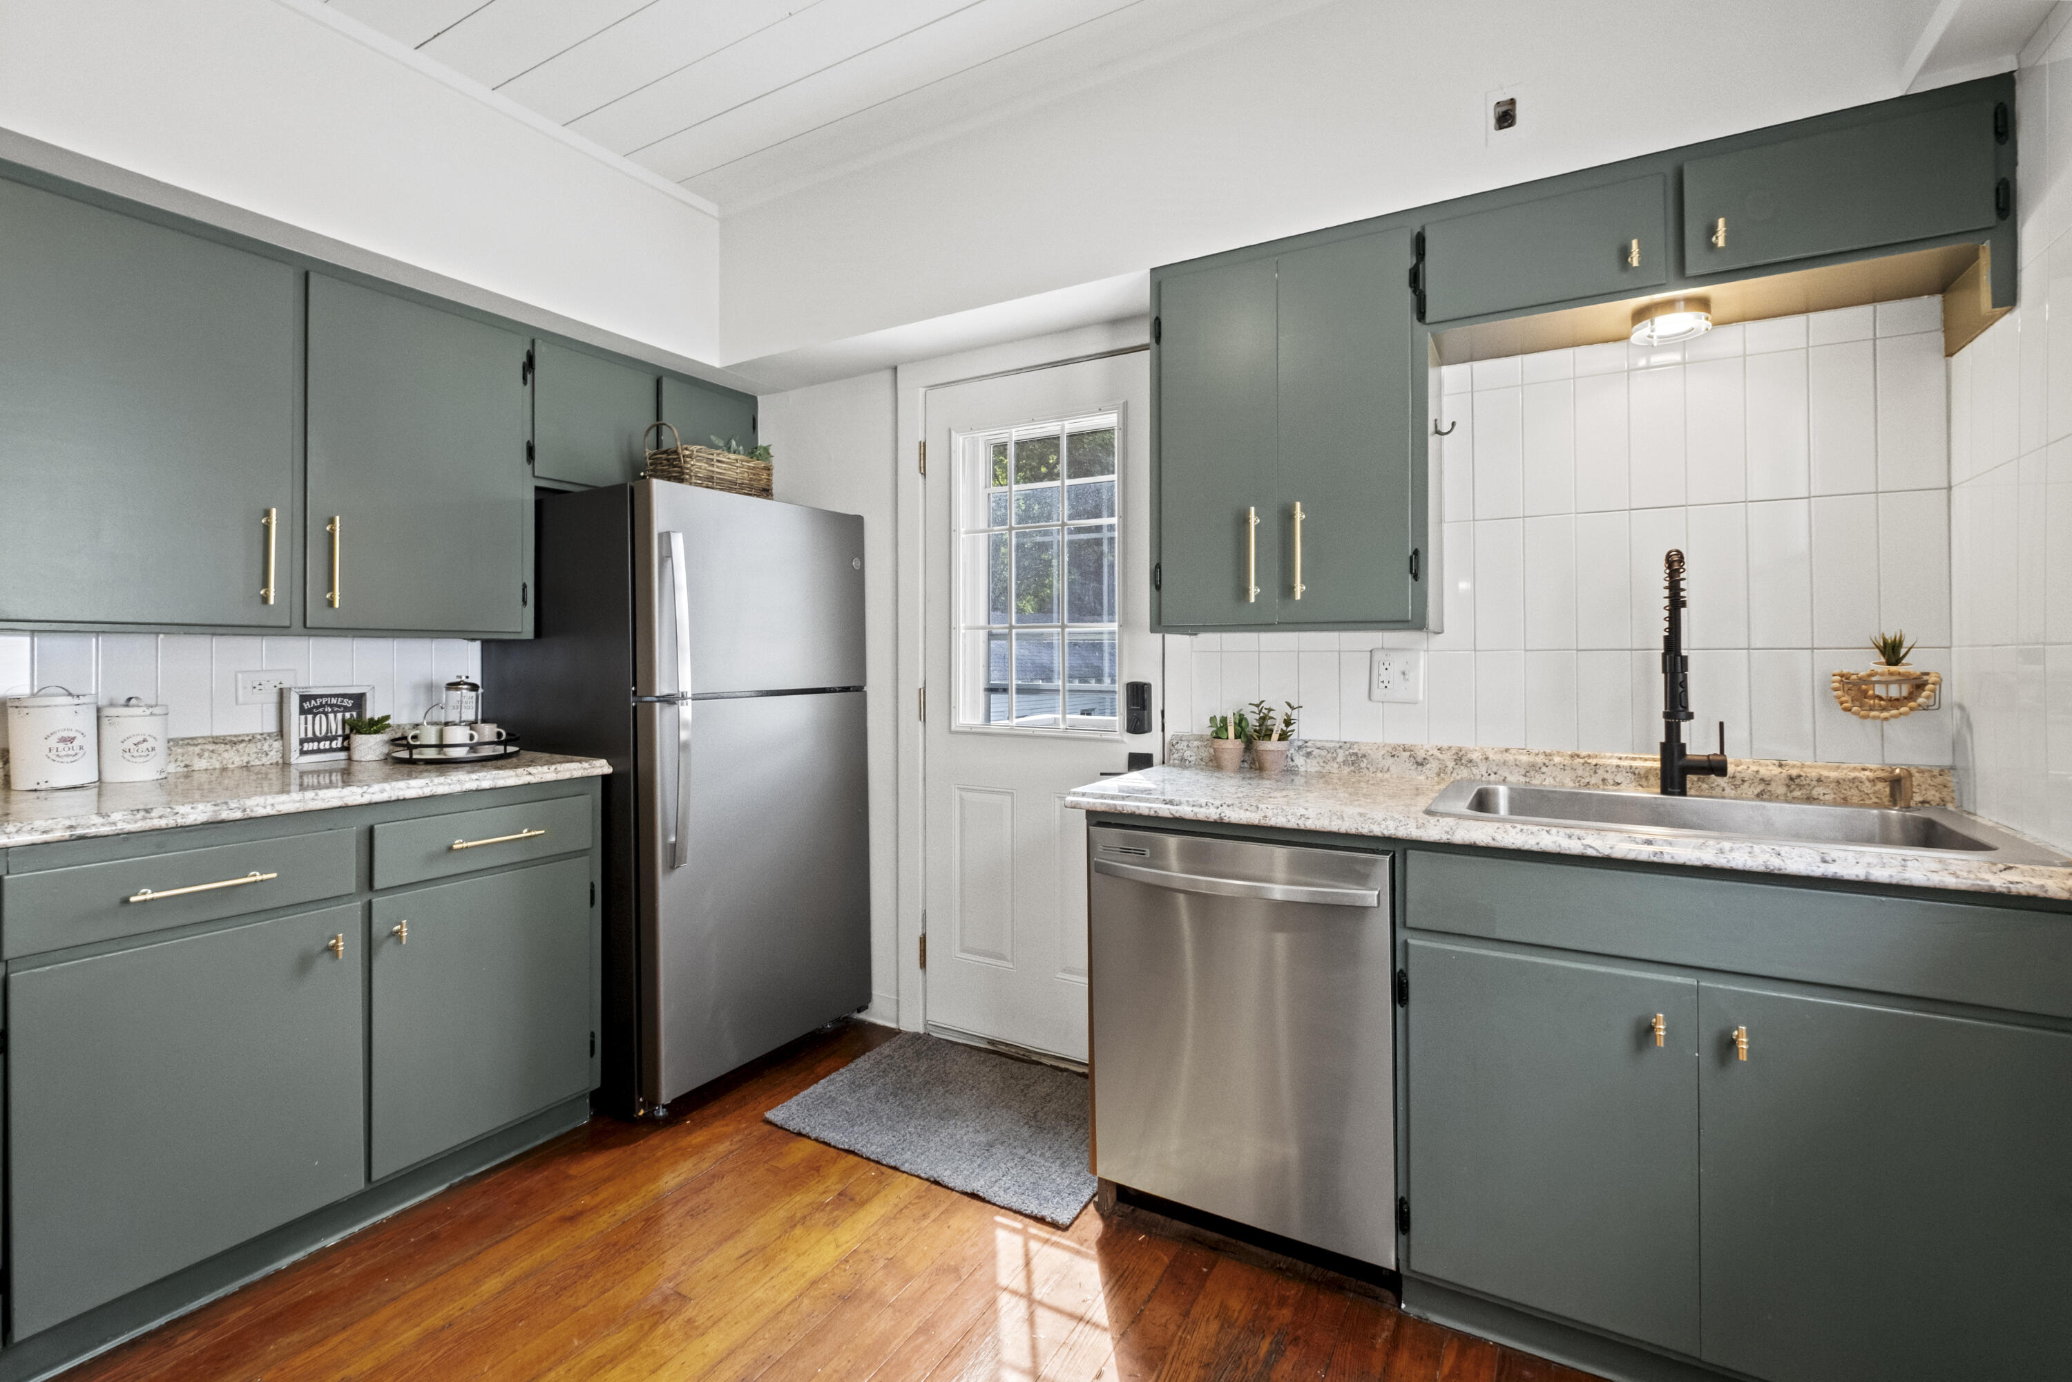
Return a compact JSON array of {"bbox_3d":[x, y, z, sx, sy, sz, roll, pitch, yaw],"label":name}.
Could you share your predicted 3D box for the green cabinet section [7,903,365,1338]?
[{"bbox_3d":[-1.545,0.752,1.610,0.028,0.603,0.482,1,1,32],"label":"green cabinet section"}]

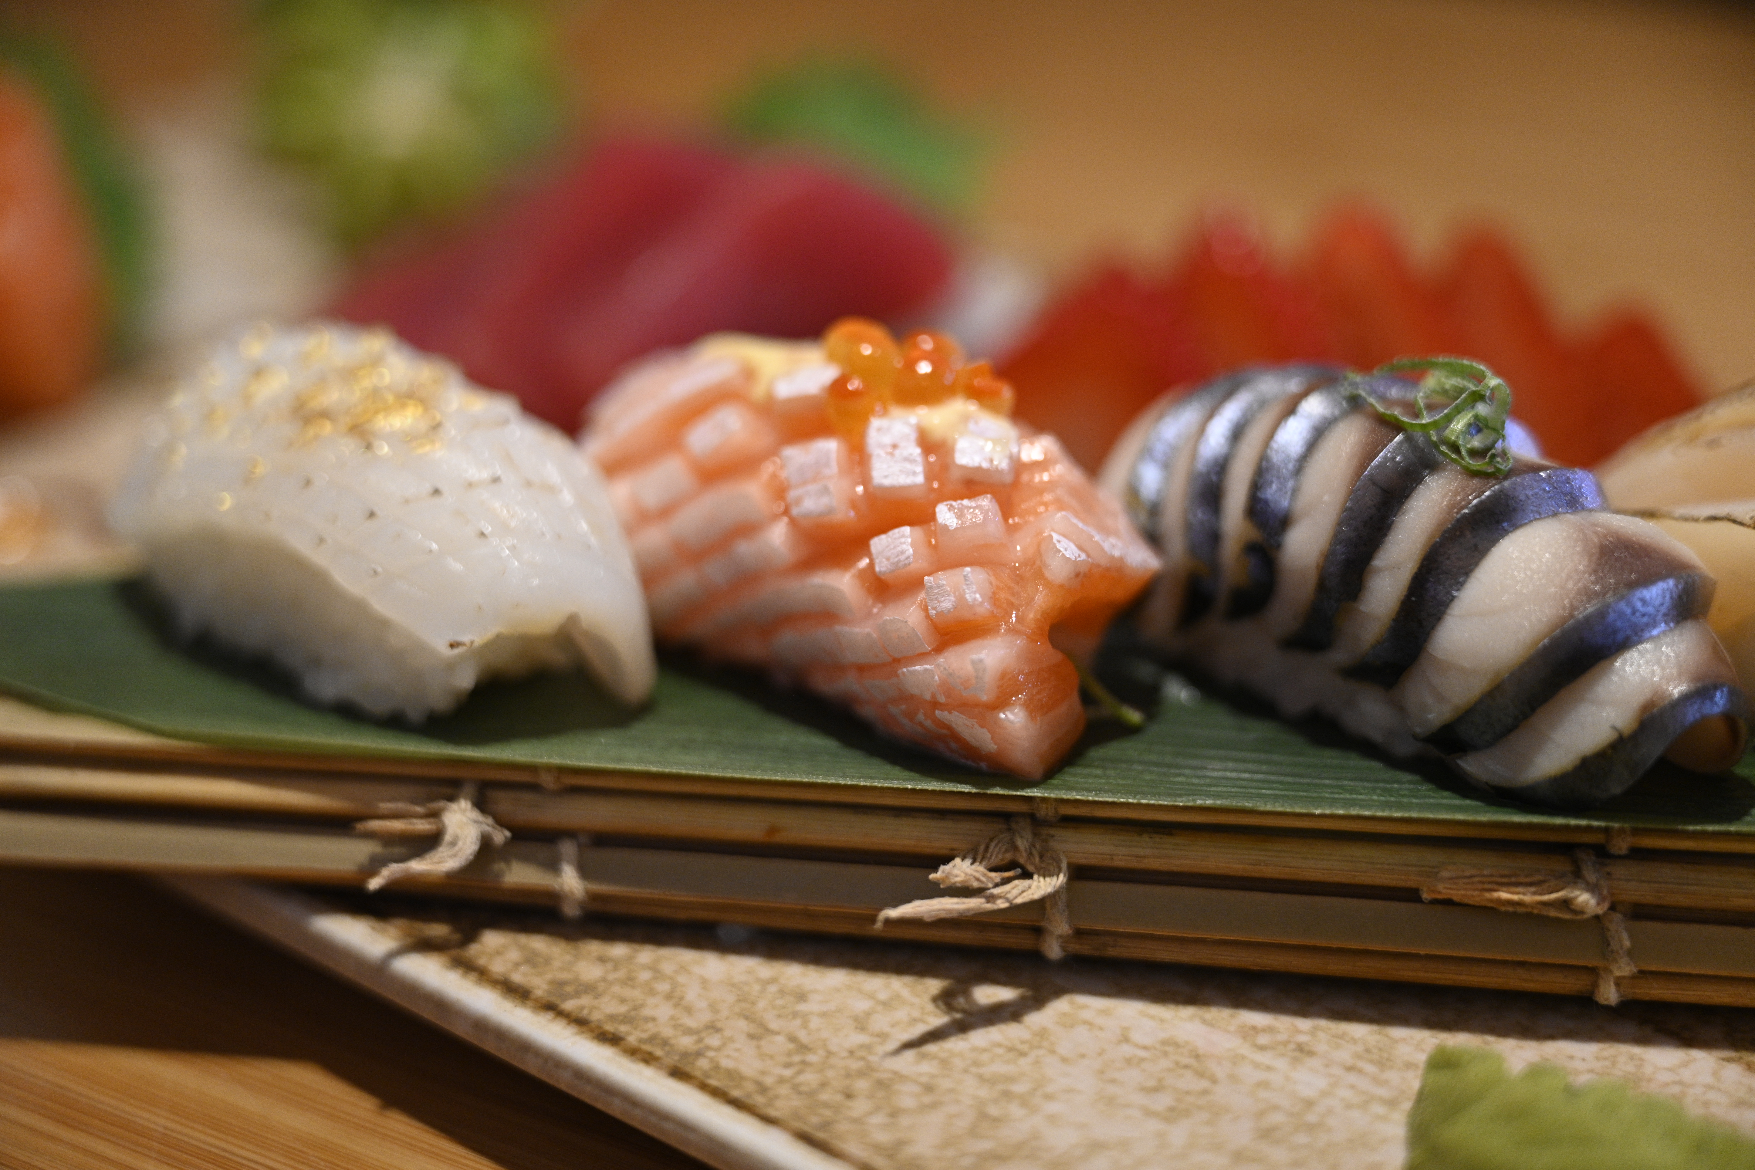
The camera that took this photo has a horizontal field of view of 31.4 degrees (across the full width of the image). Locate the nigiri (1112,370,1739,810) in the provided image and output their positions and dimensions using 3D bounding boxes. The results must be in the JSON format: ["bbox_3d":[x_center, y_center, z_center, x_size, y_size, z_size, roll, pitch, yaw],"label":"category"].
[{"bbox_3d":[0.059,-0.005,0.346,0.037,0.038,0.076,-15,23,-41],"label":"nigiri"}]

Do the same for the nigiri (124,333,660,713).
[{"bbox_3d":[-0.060,-0.012,0.371,0.071,0.038,0.042,15,23,41],"label":"nigiri"}]

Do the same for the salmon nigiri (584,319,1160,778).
[{"bbox_3d":[-0.002,-0.009,0.356,0.039,0.041,0.076,-15,22,-40],"label":"salmon nigiri"}]

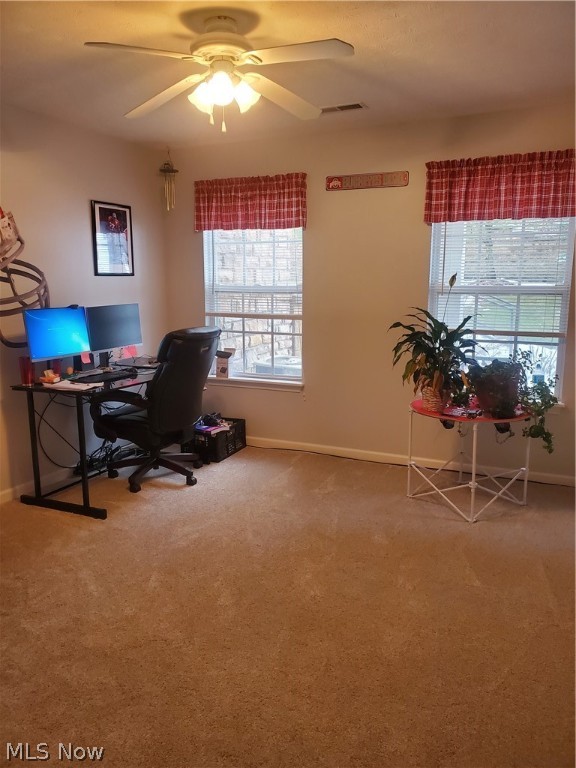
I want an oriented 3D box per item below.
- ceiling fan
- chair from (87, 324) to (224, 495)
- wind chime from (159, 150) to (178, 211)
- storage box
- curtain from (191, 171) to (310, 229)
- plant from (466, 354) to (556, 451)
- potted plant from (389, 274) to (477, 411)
[{"bbox_3d":[-0.280,-1.308,2.446,1.210,0.436,1.210,10,15,43],"label":"ceiling fan"},{"bbox_3d":[-0.893,0.149,4.094,0.740,1.106,0.660,6,13,32],"label":"chair"},{"bbox_3d":[-0.991,-1.686,4.770,0.155,0.475,0.155,-3,11,-11],"label":"wind chime"},{"bbox_3d":[-0.615,0.449,4.817,0.360,0.245,0.470,4,12,24],"label":"storage box"},{"bbox_3d":[-0.311,-1.429,4.558,0.990,0.400,0.090,4,12,24],"label":"curtain"},{"bbox_3d":[1.320,0.093,3.454,0.510,0.600,0.420,2,11,15],"label":"plant"},{"bbox_3d":[0.911,-0.248,3.571,0.520,0.850,0.500,2,11,15],"label":"potted plant"}]

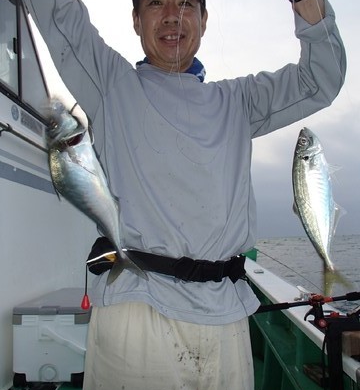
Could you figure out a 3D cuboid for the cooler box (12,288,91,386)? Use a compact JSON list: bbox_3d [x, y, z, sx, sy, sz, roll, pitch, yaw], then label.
[{"bbox_3d":[-0.745,0.936,2.696,0.415,0.465,0.830,-2,-7,4],"label":"cooler box"}]

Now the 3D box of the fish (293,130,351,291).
[{"bbox_3d":[0.282,0.028,0.760,0.095,0.330,0.052,-11,-6,20],"label":"fish"}]

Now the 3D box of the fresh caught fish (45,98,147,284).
[{"bbox_3d":[-0.172,0.001,0.730,0.105,0.380,0.060,-22,-5,-12],"label":"fresh caught fish"}]

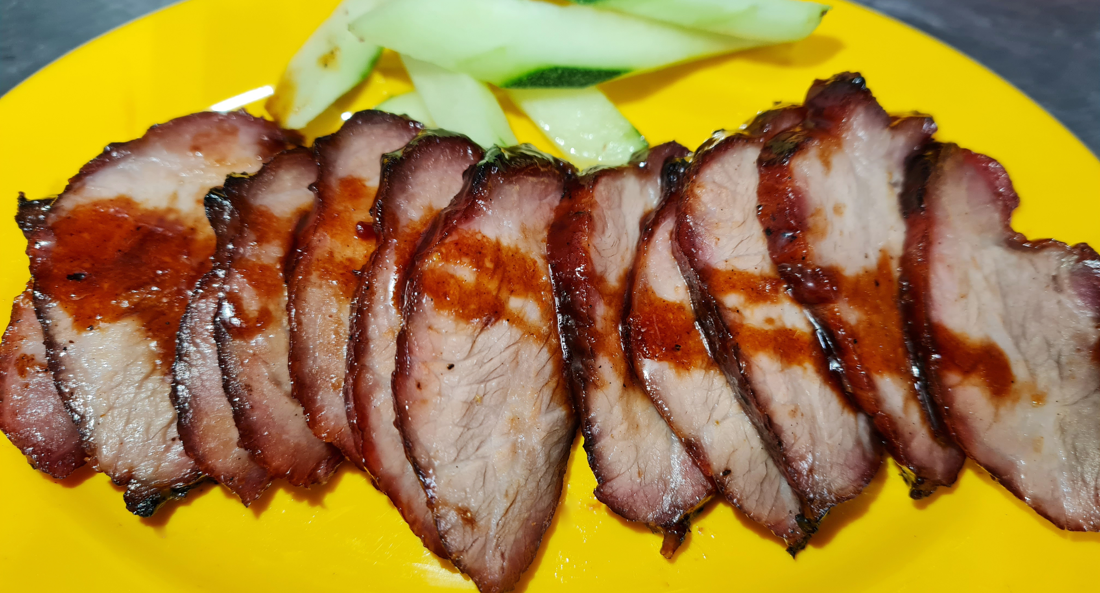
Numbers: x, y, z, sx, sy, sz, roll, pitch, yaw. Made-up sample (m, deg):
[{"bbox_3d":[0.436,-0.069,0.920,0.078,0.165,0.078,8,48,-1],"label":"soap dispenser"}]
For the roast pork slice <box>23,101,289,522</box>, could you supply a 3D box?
[{"bbox_3d":[-0.073,0.000,0.164,0.055,0.013,0.079,-8,68,-12],"label":"roast pork slice"}]

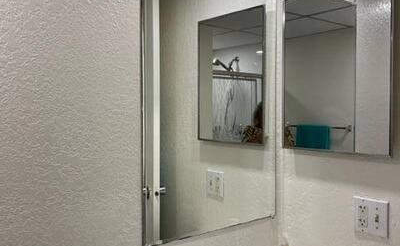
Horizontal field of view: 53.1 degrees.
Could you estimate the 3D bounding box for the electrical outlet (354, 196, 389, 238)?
[{"bbox_3d":[0.545,0.302,1.287,0.018,0.115,0.116,-1,2,-40],"label":"electrical outlet"}]

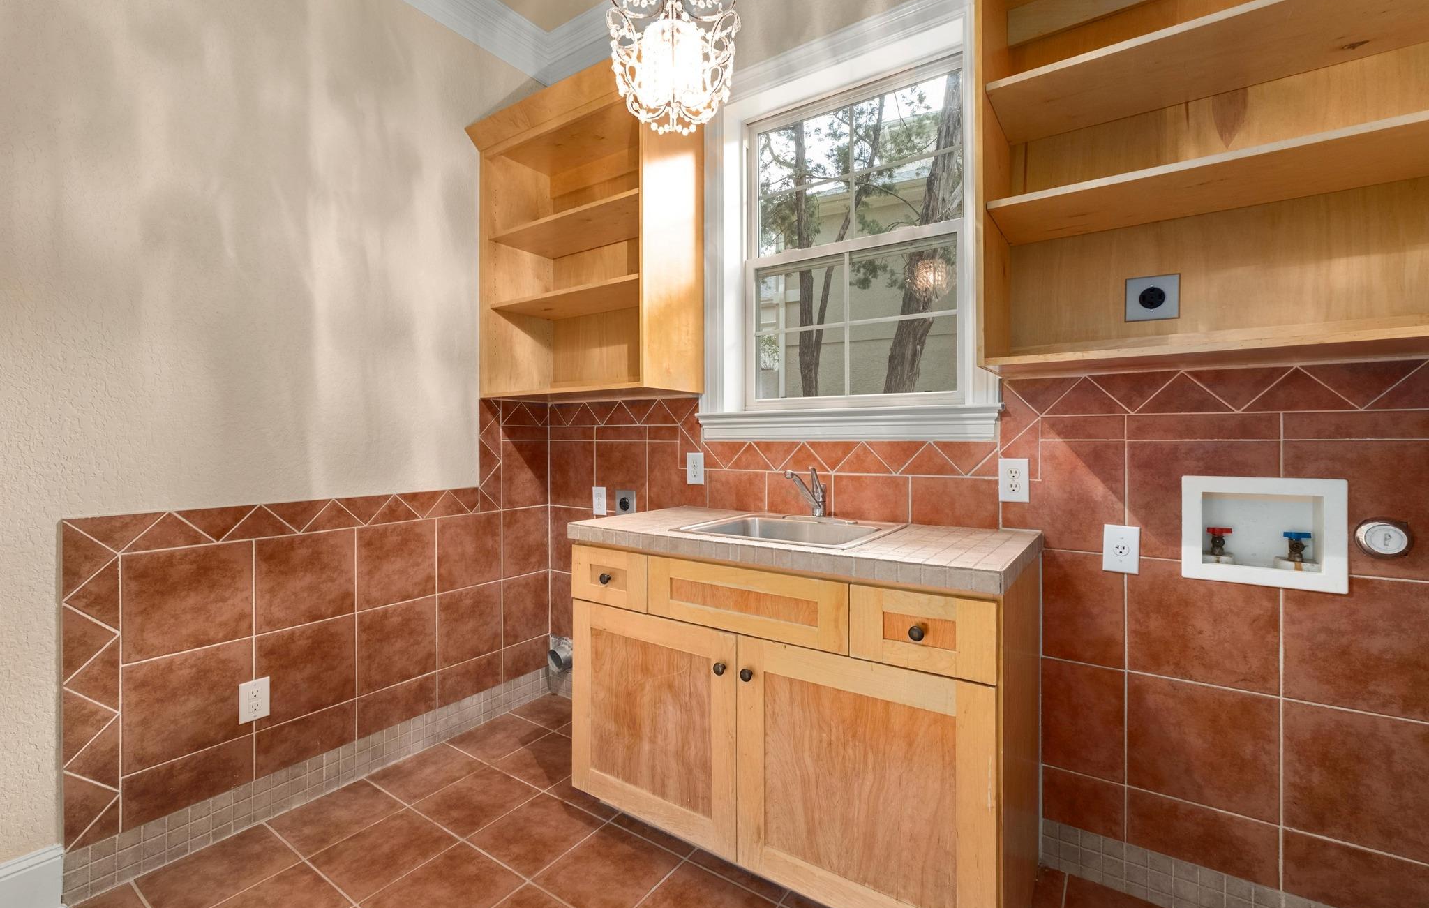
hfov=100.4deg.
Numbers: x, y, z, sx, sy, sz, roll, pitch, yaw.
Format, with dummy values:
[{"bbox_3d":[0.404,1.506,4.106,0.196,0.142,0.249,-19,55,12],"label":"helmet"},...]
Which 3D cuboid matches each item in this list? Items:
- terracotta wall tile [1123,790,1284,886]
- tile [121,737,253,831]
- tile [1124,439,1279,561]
[{"bbox_3d":[1.205,0.946,1.479,0.292,0.143,0.010,1,1,34],"label":"terracotta wall tile"},{"bbox_3d":[-1.526,0.954,1.745,0.010,0.150,0.296,1,1,34],"label":"tile"},{"bbox_3d":[1.210,0.118,1.480,0.295,0.302,0.010,1,1,34],"label":"tile"}]

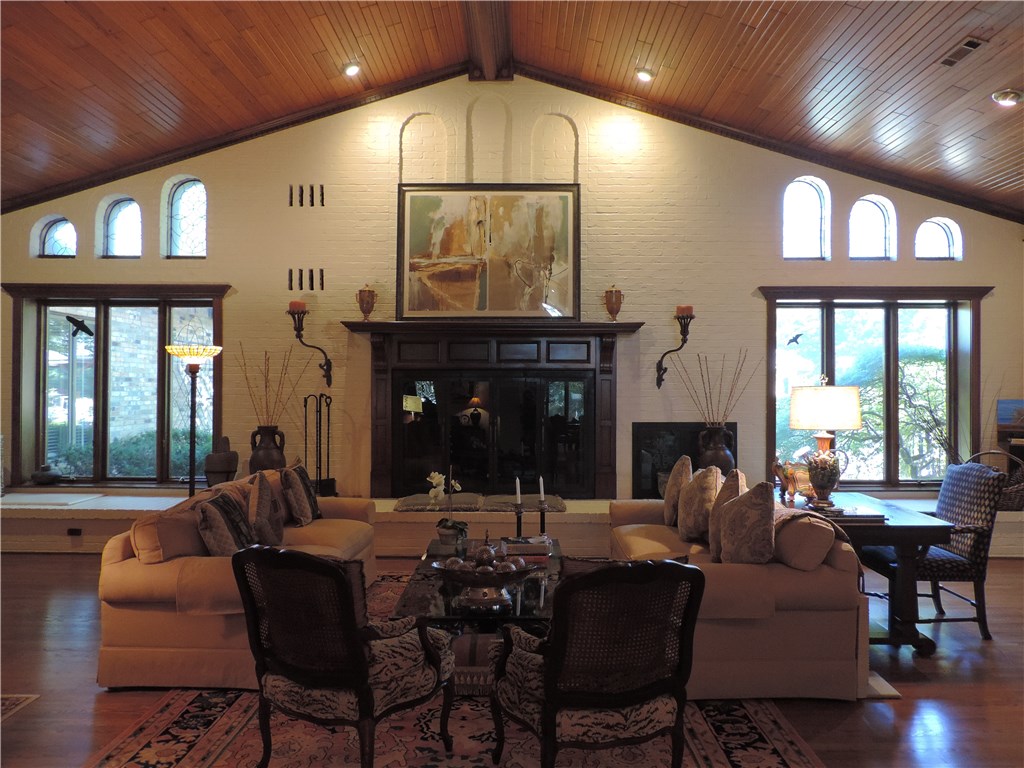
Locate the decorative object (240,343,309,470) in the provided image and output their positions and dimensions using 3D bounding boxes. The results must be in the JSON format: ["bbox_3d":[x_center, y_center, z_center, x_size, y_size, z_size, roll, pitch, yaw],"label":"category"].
[{"bbox_3d":[-2.297,0.373,6.880,0.698,1.512,0.500,0,-1,1],"label":"decorative object"}]

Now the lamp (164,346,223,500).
[{"bbox_3d":[-2.530,0.588,5.627,0.459,1.827,0.459,0,0,1],"label":"lamp"}]

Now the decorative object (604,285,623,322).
[{"bbox_3d":[0.976,-0.757,6.761,0.200,0.353,0.165,0,0,1],"label":"decorative object"}]

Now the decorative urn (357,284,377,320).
[{"bbox_3d":[-1.387,-0.770,6.789,0.201,0.364,0.165,0,0,1],"label":"decorative urn"}]

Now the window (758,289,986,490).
[{"bbox_3d":[3.528,0.038,6.955,2.156,1.946,0.220,0,0,1],"label":"window"}]

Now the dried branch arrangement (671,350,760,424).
[{"bbox_3d":[1.972,0.039,6.880,0.872,0.746,0.580,0,-1,1],"label":"dried branch arrangement"}]

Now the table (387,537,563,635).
[{"bbox_3d":[-0.121,1.304,4.115,0.880,0.440,1.690,0,-1,1],"label":"table"}]

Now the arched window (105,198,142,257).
[{"bbox_3d":[-3.969,-1.614,7.300,0.450,0.630,0.080,0,-1,1],"label":"arched window"}]

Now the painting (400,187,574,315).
[{"bbox_3d":[-0.234,-1.316,7.080,1.825,1.376,0.060,0,-3,1],"label":"painting"}]

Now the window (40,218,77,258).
[{"bbox_3d":[-4.637,-1.511,7.300,0.420,0.430,0.080,0,-1,1],"label":"window"}]

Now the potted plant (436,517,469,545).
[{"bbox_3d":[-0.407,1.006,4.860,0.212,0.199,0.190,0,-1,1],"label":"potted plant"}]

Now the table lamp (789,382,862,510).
[{"bbox_3d":[2.018,0.386,4.570,0.470,0.837,0.450,0,-1,1],"label":"table lamp"}]

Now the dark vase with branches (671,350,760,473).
[{"bbox_3d":[1.972,0.412,6.880,0.872,1.492,0.580,0,-1,1],"label":"dark vase with branches"}]

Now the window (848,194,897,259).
[{"bbox_3d":[3.512,-1.522,6.995,0.464,0.643,0.150,0,0,1],"label":"window"}]

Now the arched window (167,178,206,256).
[{"bbox_3d":[-3.224,-1.640,7.076,0.450,0.823,0.150,0,0,1],"label":"arched window"}]

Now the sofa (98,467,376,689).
[{"bbox_3d":[-1.554,1.070,4.544,0.933,0.860,2.119,0,0,1],"label":"sofa"}]

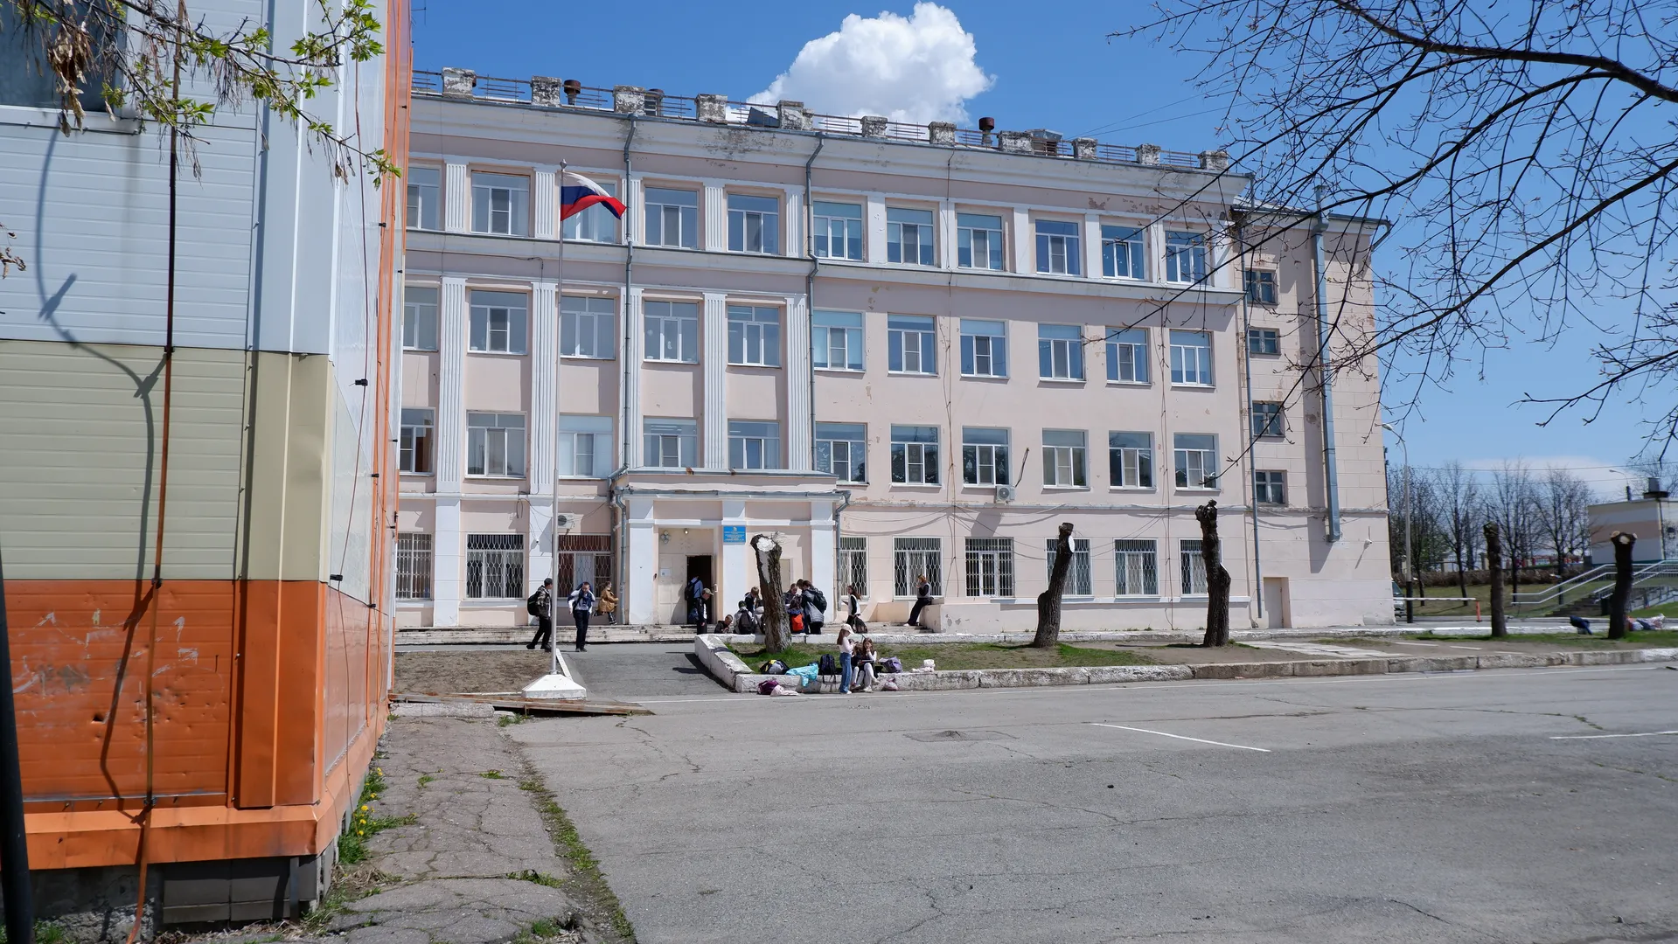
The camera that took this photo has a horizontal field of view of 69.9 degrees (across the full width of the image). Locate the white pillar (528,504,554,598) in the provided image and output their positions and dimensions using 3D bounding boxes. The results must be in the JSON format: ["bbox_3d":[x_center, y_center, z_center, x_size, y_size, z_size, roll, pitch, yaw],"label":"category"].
[{"bbox_3d":[-8.986,2.770,36.269,0.709,3.750,0.250,1,-6,-16],"label":"white pillar"}]

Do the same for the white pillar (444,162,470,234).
[{"bbox_3d":[-11.769,-8.368,36.995,0.663,2.201,0.200,1,-7,-16],"label":"white pillar"}]

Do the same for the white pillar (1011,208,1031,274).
[{"bbox_3d":[5.982,-7.539,39.424,0.559,2.186,0.200,1,-7,-15],"label":"white pillar"}]

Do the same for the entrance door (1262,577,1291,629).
[{"bbox_3d":[16.062,4.838,44.290,1.000,1.854,0.250,1,-7,-16],"label":"entrance door"}]

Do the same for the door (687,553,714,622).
[{"bbox_3d":[-4.127,3.496,35.641,0.790,2.005,0.150,1,-7,-16],"label":"door"}]

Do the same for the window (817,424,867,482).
[{"bbox_3d":[0.103,-0.624,39.975,1.765,2.010,0.150,1,-7,-16],"label":"window"}]

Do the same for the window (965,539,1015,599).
[{"bbox_3d":[4.779,3.064,38.245,1.593,1.898,0.150,1,-7,-16],"label":"window"}]

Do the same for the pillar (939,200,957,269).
[{"bbox_3d":[3.710,-8.081,41.135,0.599,2.405,0.200,1,-6,-16],"label":"pillar"}]

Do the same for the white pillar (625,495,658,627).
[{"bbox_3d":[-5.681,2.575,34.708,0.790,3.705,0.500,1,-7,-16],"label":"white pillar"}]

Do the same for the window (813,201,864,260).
[{"bbox_3d":[-0.011,-8.152,40.657,1.729,2.035,0.200,1,-7,-16],"label":"window"}]

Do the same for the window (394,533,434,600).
[{"bbox_3d":[-12.067,2.648,33.240,1.570,1.809,0.150,1,-7,-15],"label":"window"}]

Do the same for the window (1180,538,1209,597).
[{"bbox_3d":[12.223,3.200,40.399,1.585,1.932,0.150,1,-7,-16],"label":"window"}]

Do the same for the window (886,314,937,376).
[{"bbox_3d":[2.528,-4.348,41.098,1.761,2.051,0.150,1,-7,-16],"label":"window"}]

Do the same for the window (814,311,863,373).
[{"bbox_3d":[0.026,-4.384,40.389,1.785,2.025,0.150,1,-7,-16],"label":"window"}]

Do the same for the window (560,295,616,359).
[{"bbox_3d":[-7.424,-4.263,35.554,1.569,1.821,0.150,1,-7,-16],"label":"window"}]

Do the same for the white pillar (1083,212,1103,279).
[{"bbox_3d":[9.136,-8.124,43.294,0.560,2.422,0.200,1,-7,-16],"label":"white pillar"}]

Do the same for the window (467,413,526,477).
[{"bbox_3d":[-9.821,-0.765,34.442,1.552,1.836,0.150,1,-7,-16],"label":"window"}]

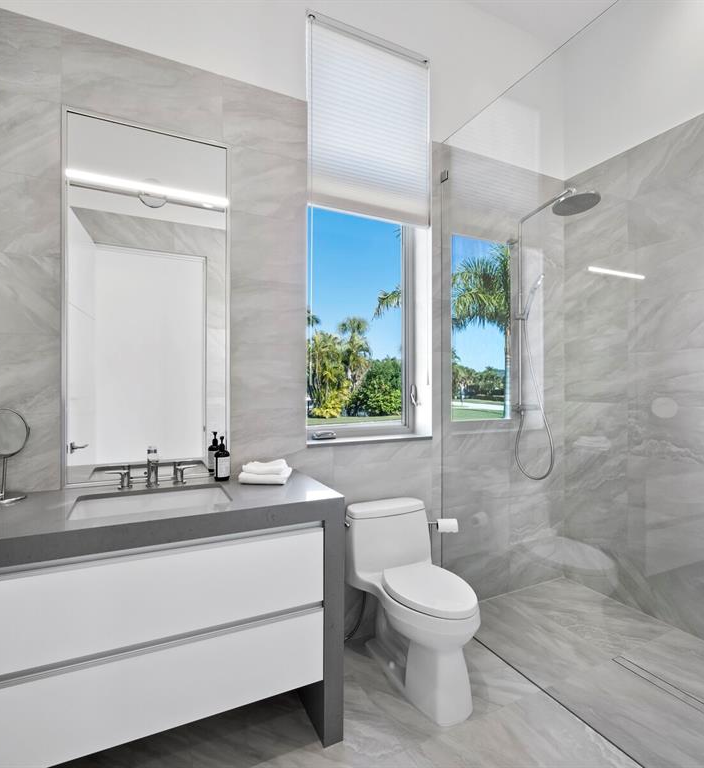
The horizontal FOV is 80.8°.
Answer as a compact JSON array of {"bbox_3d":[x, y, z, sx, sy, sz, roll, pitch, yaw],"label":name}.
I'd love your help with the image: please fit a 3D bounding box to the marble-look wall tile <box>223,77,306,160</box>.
[{"bbox_3d":[-0.415,-1.252,1.978,0.402,0.305,0.015,0,0,-25],"label":"marble-look wall tile"}]

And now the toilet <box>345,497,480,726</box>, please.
[{"bbox_3d":[0.298,0.978,1.902,0.395,0.725,0.715,0,0,-25],"label":"toilet"}]

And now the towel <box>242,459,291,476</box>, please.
[{"bbox_3d":[-0.379,0.362,1.805,0.170,0.042,0.140,0,0,6],"label":"towel"}]

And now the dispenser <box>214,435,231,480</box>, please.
[{"bbox_3d":[-0.566,0.321,1.809,0.067,0.194,0.067,0,0,-22],"label":"dispenser"}]

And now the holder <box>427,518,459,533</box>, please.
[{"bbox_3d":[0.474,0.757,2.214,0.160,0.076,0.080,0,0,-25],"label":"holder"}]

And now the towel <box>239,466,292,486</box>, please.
[{"bbox_3d":[-0.371,0.398,1.804,0.190,0.040,0.160,0,0,6],"label":"towel"}]

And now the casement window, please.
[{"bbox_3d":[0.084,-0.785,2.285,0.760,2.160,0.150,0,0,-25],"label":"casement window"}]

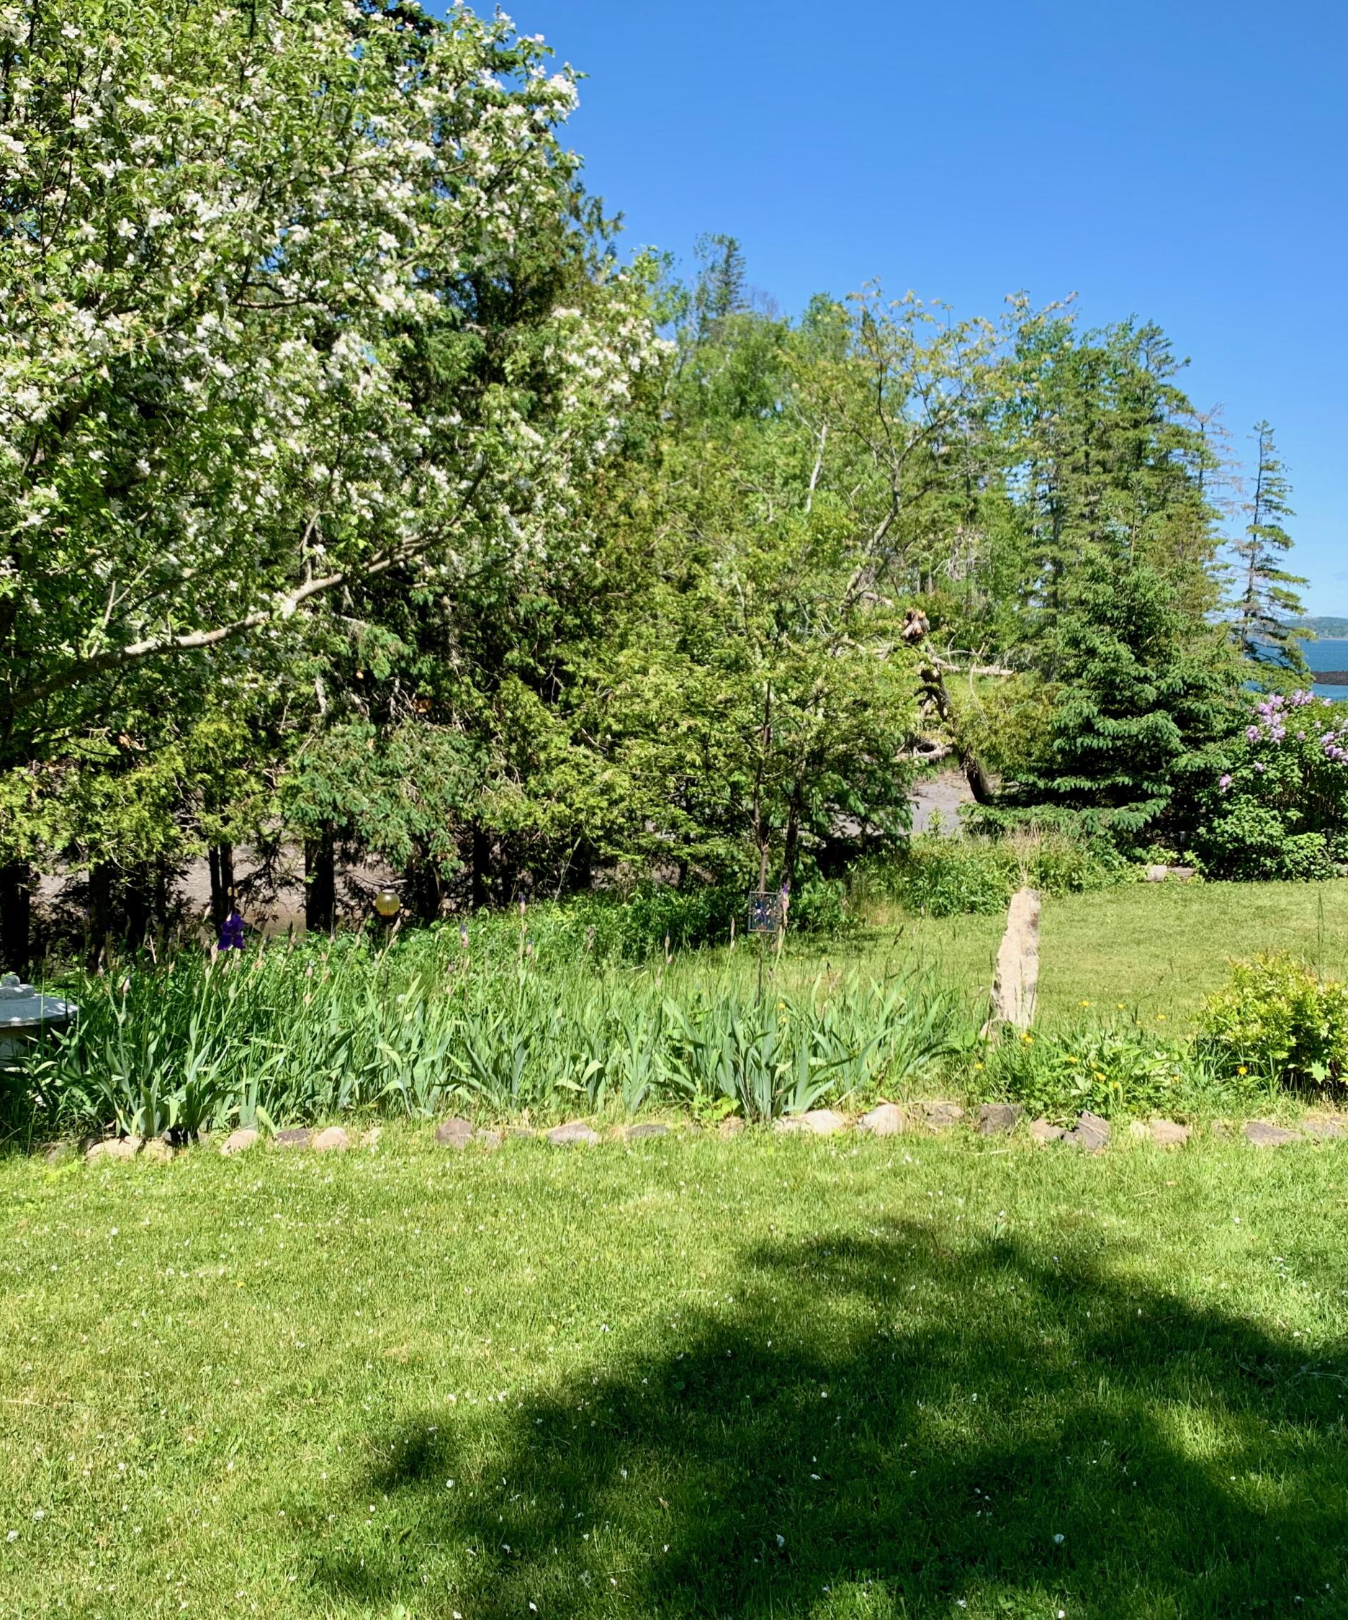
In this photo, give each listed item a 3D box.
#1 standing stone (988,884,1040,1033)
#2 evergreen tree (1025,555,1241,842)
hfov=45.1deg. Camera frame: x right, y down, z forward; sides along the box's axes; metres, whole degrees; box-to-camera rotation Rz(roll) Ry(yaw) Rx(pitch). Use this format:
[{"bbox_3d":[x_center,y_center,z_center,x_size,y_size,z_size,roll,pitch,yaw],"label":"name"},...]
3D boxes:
[{"bbox_3d":[1.474,0.660,7.012,0.226,0.649,0.150,0,6,0],"label":"standing stone"},{"bbox_3d":[4.003,-0.937,14.182,1.939,2.567,2.000,0,6,0],"label":"evergreen tree"}]

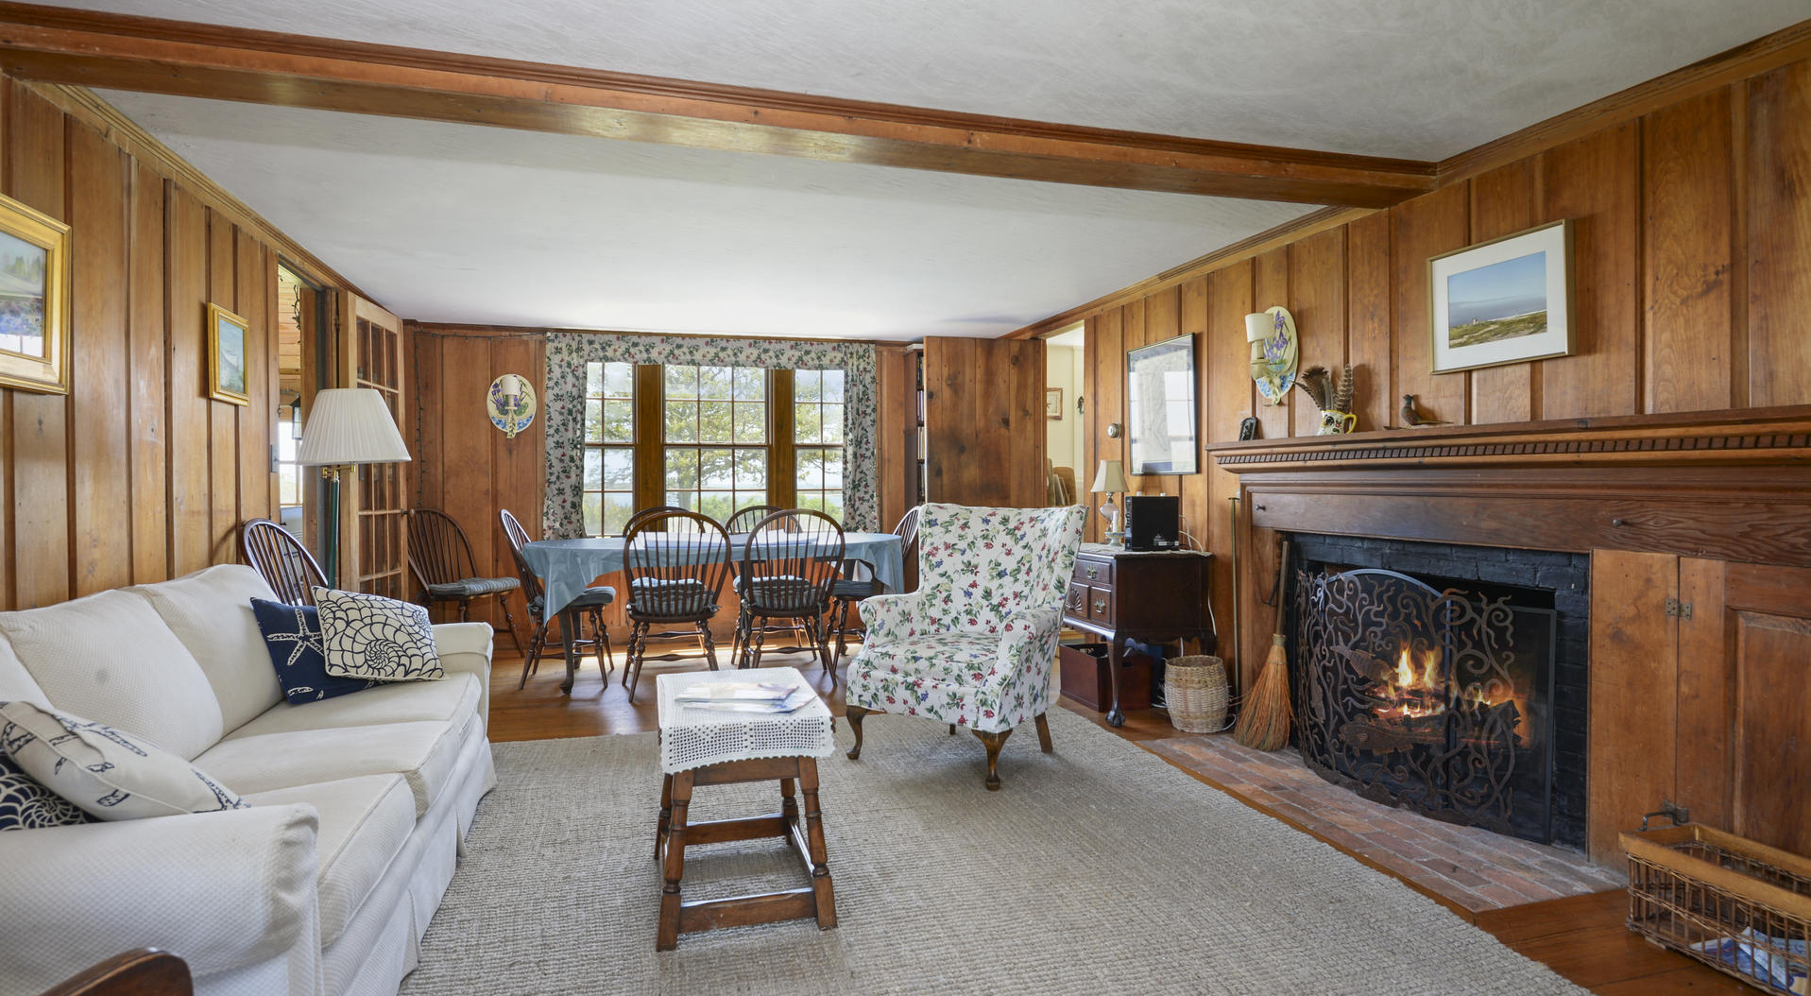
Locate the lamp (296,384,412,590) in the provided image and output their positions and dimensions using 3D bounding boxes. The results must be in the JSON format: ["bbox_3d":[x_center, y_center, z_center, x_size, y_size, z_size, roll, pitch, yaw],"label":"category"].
[{"bbox_3d":[-2.185,0.311,3.763,0.451,1.491,0.451,0,1,-19],"label":"lamp"}]

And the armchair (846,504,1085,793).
[{"bbox_3d":[0.246,0.545,3.935,0.797,1.028,0.737,1,1,37],"label":"armchair"}]

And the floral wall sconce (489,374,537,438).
[{"bbox_3d":[-2.619,-0.613,6.365,0.302,0.429,0.110,0,1,-19],"label":"floral wall sconce"}]

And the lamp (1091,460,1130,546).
[{"bbox_3d":[1.077,0.032,5.046,0.198,0.440,0.198,0,1,0],"label":"lamp"}]

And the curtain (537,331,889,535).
[{"bbox_3d":[-1.314,-0.414,6.798,2.357,1.419,0.110,0,1,-19],"label":"curtain"}]

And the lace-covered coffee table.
[{"bbox_3d":[-0.458,0.800,2.602,0.434,0.544,0.605,0,1,-16],"label":"lace-covered coffee table"}]

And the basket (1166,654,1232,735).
[{"bbox_3d":[1.355,0.905,4.401,0.286,0.302,0.286,0,1,-19],"label":"basket"}]

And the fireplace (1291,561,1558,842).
[{"bbox_3d":[1.870,0.660,3.464,0.462,0.814,1.133,0,1,-19],"label":"fireplace"}]

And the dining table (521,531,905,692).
[{"bbox_3d":[-1.074,0.656,5.741,2.233,0.764,1.144,0,1,-16],"label":"dining table"}]

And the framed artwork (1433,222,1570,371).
[{"bbox_3d":[1.978,-0.649,3.191,0.033,0.410,0.499,0,1,-19],"label":"framed artwork"}]

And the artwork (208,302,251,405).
[{"bbox_3d":[-2.643,-0.544,3.730,0.033,0.351,0.341,0,1,-15],"label":"artwork"}]

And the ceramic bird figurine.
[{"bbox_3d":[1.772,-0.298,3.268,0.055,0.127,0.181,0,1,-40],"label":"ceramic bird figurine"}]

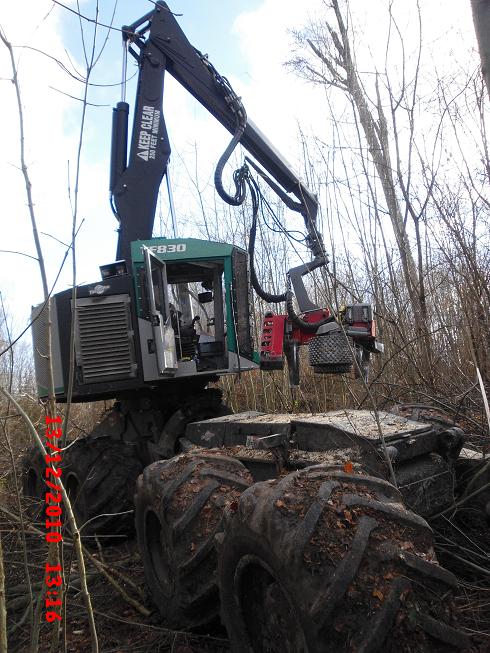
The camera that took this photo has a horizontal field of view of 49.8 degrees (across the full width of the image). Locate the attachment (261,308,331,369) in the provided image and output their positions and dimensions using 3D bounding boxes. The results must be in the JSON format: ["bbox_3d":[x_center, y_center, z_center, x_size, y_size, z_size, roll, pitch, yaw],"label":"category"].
[{"bbox_3d":[0.812,0.225,8.500,1.120,0.950,0.800,-9,-11,12],"label":"attachment"}]

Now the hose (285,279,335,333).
[{"bbox_3d":[1.019,-0.300,8.350,0.760,0.780,0.300,-9,-11,12],"label":"hose"}]

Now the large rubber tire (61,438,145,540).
[{"bbox_3d":[-1.896,2.185,7.031,0.780,1.430,1.430,-6,-9,-36],"label":"large rubber tire"}]

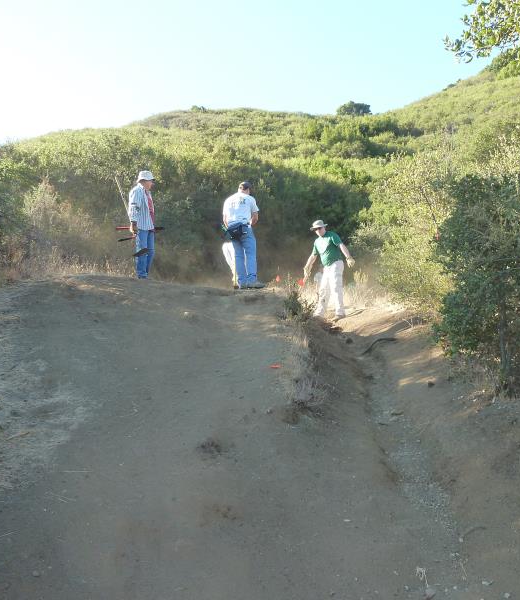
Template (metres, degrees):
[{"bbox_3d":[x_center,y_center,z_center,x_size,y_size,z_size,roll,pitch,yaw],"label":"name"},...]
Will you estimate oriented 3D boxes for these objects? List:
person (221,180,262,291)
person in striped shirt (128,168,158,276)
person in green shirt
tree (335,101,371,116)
[{"bbox_3d":[-0.286,-1.062,10.200,0.580,1.750,0.450,0,0,22],"label":"person"},{"bbox_3d":[-1.949,-1.252,10.350,0.420,1.790,0.520,0,0,25],"label":"person in striped shirt"},{"bbox_3d":[1.164,-0.518,10.600,0.820,1.680,0.500,0,0,25],"label":"person in green shirt"},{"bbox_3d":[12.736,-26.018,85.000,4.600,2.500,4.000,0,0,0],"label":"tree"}]

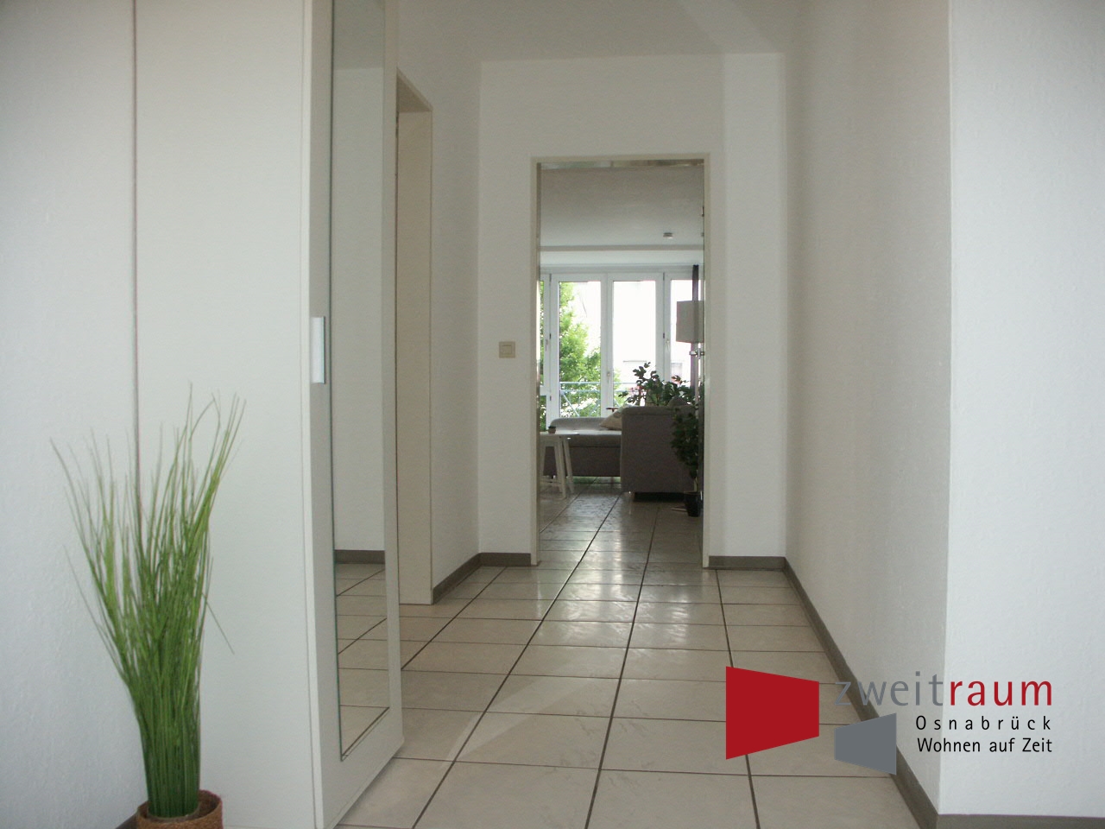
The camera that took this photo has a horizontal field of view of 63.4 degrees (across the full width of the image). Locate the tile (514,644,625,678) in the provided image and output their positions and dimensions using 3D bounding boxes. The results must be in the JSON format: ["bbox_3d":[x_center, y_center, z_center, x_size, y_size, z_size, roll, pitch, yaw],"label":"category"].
[{"bbox_3d":[0.059,0.786,2.834,0.333,0.010,0.326,0,1,8],"label":"tile"}]

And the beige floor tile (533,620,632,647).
[{"bbox_3d":[0.106,0.775,3.152,0.333,0.010,0.328,0,1,8],"label":"beige floor tile"}]

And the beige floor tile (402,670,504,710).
[{"bbox_3d":[-0.320,0.792,2.559,0.333,0.010,0.328,0,1,8],"label":"beige floor tile"}]

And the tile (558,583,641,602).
[{"bbox_3d":[0.201,0.760,3.795,0.333,0.010,0.328,0,1,8],"label":"tile"}]

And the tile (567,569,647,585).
[{"bbox_3d":[0.252,0.754,4.113,0.333,0.010,0.326,0,1,8],"label":"tile"}]

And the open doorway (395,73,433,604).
[{"bbox_3d":[-0.628,-0.222,3.188,0.165,2.004,0.870,0,1,8],"label":"open doorway"}]

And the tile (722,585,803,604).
[{"bbox_3d":[0.850,0.762,3.694,0.303,0.010,0.327,0,1,8],"label":"tile"}]

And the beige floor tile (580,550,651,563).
[{"bbox_3d":[0.328,0.741,4.617,0.333,0.010,0.326,0,1,8],"label":"beige floor tile"}]

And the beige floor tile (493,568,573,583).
[{"bbox_3d":[-0.085,0.752,4.159,0.333,0.010,0.327,0,1,8],"label":"beige floor tile"}]

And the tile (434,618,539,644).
[{"bbox_3d":[-0.226,0.783,3.235,0.333,0.010,0.326,0,1,8],"label":"tile"}]

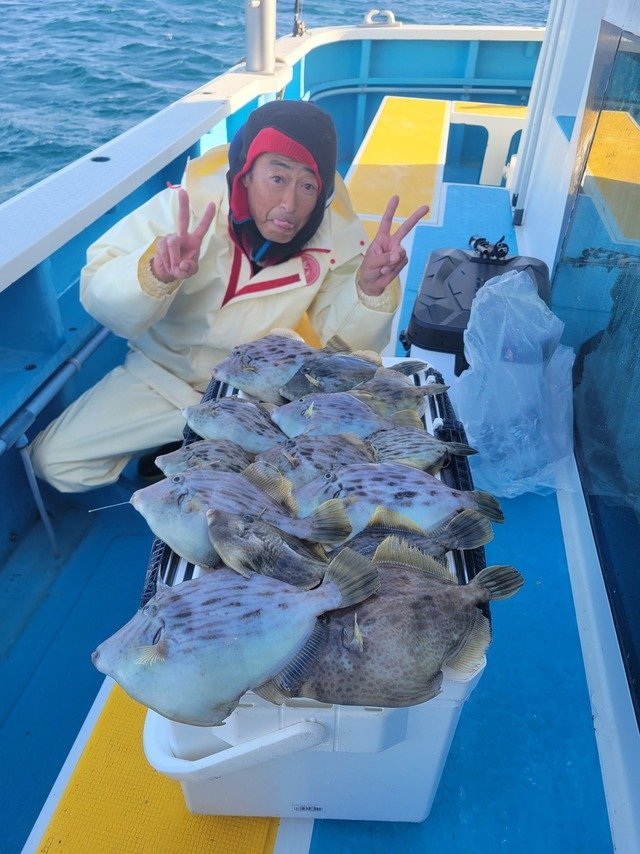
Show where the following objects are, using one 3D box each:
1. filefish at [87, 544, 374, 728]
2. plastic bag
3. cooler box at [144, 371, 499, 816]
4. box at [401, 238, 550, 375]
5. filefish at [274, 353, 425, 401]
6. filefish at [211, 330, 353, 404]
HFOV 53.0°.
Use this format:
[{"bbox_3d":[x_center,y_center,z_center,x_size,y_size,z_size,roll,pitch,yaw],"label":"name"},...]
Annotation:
[{"bbox_3d":[-0.075,0.189,0.575,0.260,0.050,0.140,-14,60,-7],"label":"filefish"},{"bbox_3d":[0.365,-0.071,1.266,0.215,0.390,0.200,6,39,7],"label":"plastic bag"},{"bbox_3d":[-0.008,0.201,0.929,0.360,0.390,0.515,2,39,2],"label":"cooler box"},{"bbox_3d":[0.370,-0.202,1.508,0.285,0.290,0.390,10,40,12],"label":"box"},{"bbox_3d":[0.046,-0.070,0.900,0.212,0.050,0.097,-11,64,-3],"label":"filefish"},{"bbox_3d":[-0.057,-0.085,0.930,0.210,0.050,0.105,-12,71,-3],"label":"filefish"}]

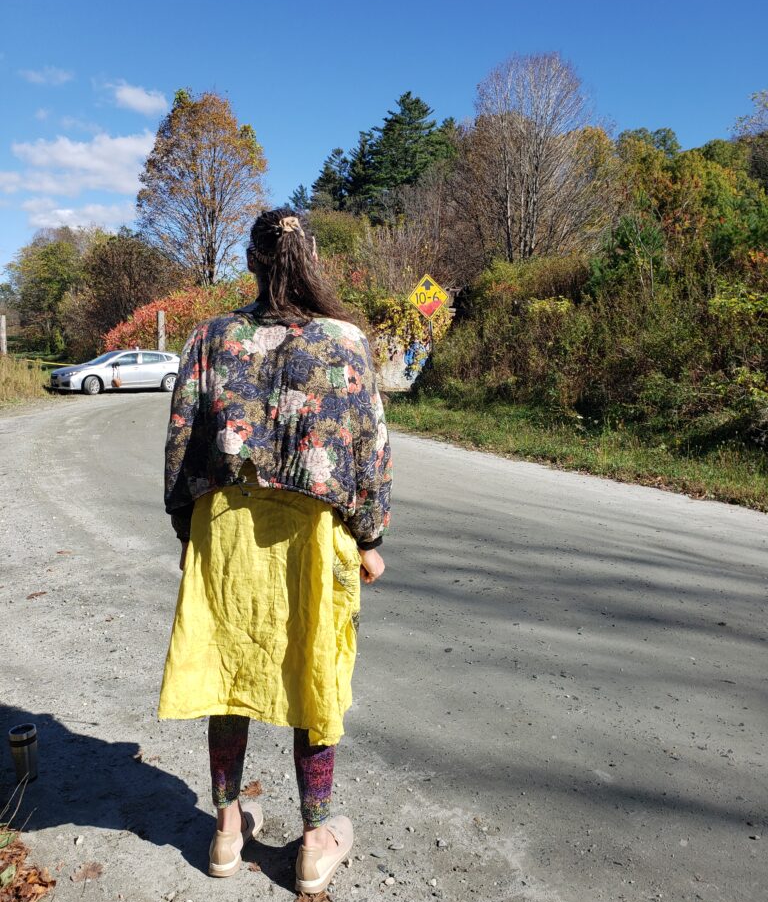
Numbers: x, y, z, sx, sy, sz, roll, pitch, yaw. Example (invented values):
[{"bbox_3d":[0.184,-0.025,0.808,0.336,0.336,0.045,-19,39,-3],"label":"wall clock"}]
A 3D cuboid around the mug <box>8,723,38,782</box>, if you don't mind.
[{"bbox_3d":[-1.130,0.952,2.428,0.084,0.165,0.084,0,7,0],"label":"mug"}]

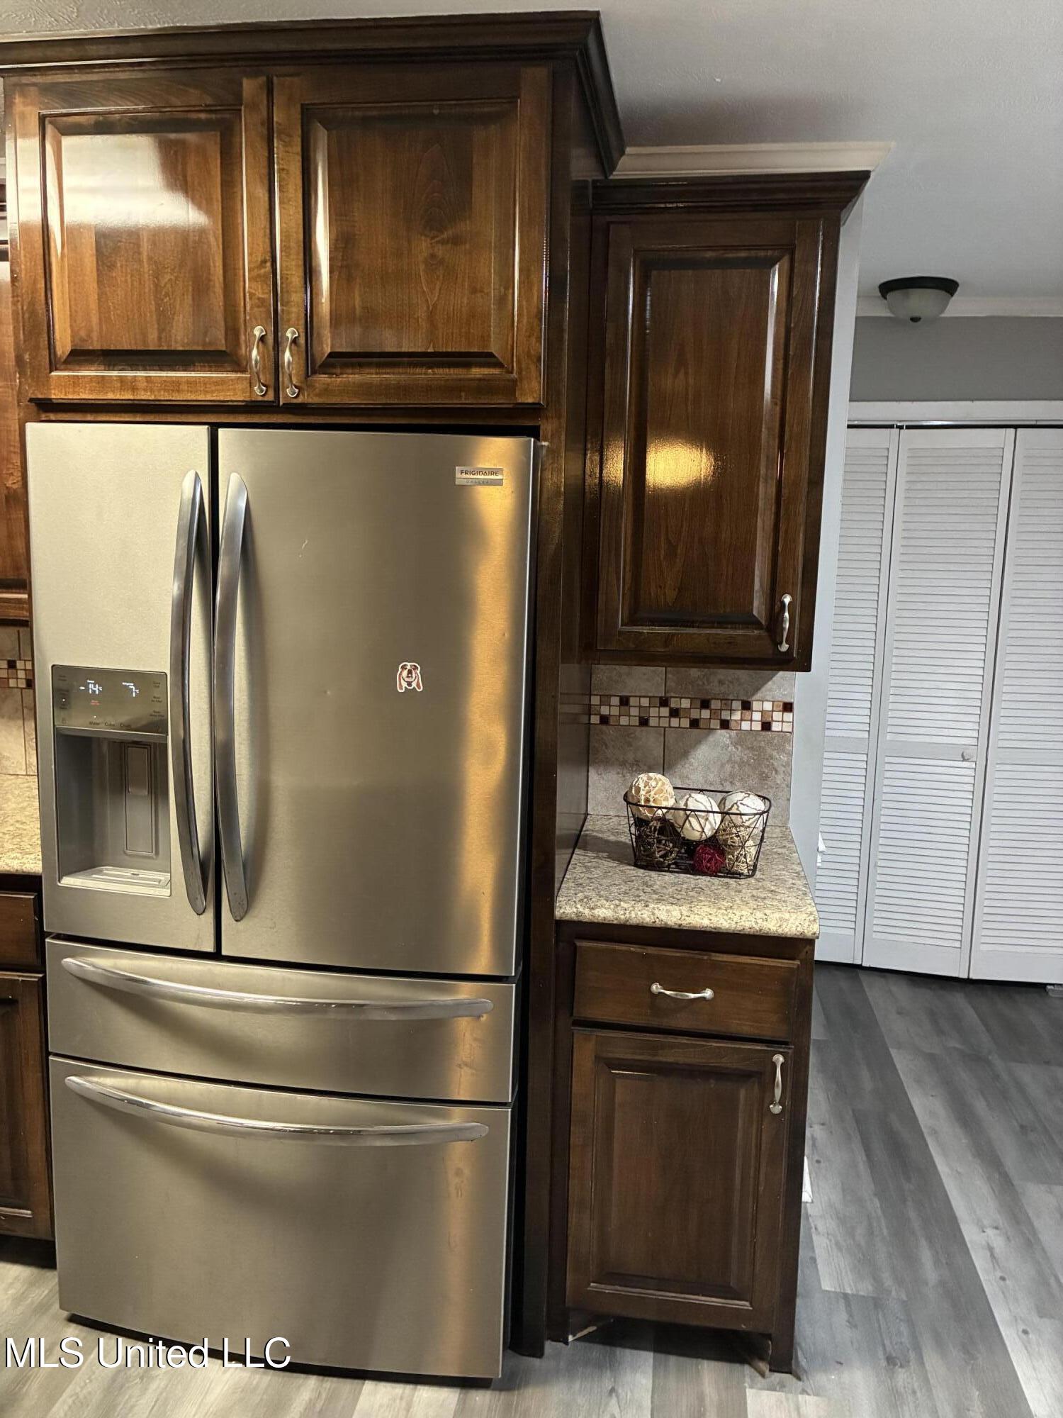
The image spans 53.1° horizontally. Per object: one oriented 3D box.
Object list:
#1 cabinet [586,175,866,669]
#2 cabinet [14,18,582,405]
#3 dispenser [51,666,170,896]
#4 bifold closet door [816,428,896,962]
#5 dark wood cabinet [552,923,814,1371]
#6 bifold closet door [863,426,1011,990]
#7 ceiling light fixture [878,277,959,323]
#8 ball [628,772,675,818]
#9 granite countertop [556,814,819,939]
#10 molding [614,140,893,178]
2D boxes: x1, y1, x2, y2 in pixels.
[{"bbox_3d":[0.387,-0.567,2.252,0.518,0.936,0.354,3,9,8],"label":"cabinet"},{"bbox_3d":[-0.390,-0.878,2.151,1.092,0.625,0.684,3,9,8],"label":"cabinet"},{"bbox_3d":[-0.755,0.125,1.990,0.222,0.410,0.120,3,8,10],"label":"dispenser"},{"bbox_3d":[1.125,-0.018,4.027,0.385,2.017,0.035,3,8,8],"label":"bifold closet door"},{"bbox_3d":[0.324,0.796,2.329,0.478,0.882,0.640,3,8,8],"label":"dark wood cabinet"},{"bbox_3d":[1.499,0.004,3.942,0.387,2.017,0.035,3,8,12],"label":"bifold closet door"},{"bbox_3d":[1.240,-1.302,3.427,0.252,0.117,0.252,3,9,8],"label":"ceiling light fixture"},{"bbox_3d":[0.252,0.182,2.233,0.098,0.098,0.098,3,8,8],"label":"ball"},{"bbox_3d":[0.330,0.338,2.263,0.482,0.043,0.624,3,9,8],"label":"granite countertop"},{"bbox_3d":[0.458,-1.158,2.287,0.597,0.078,0.085,3,9,8],"label":"molding"}]

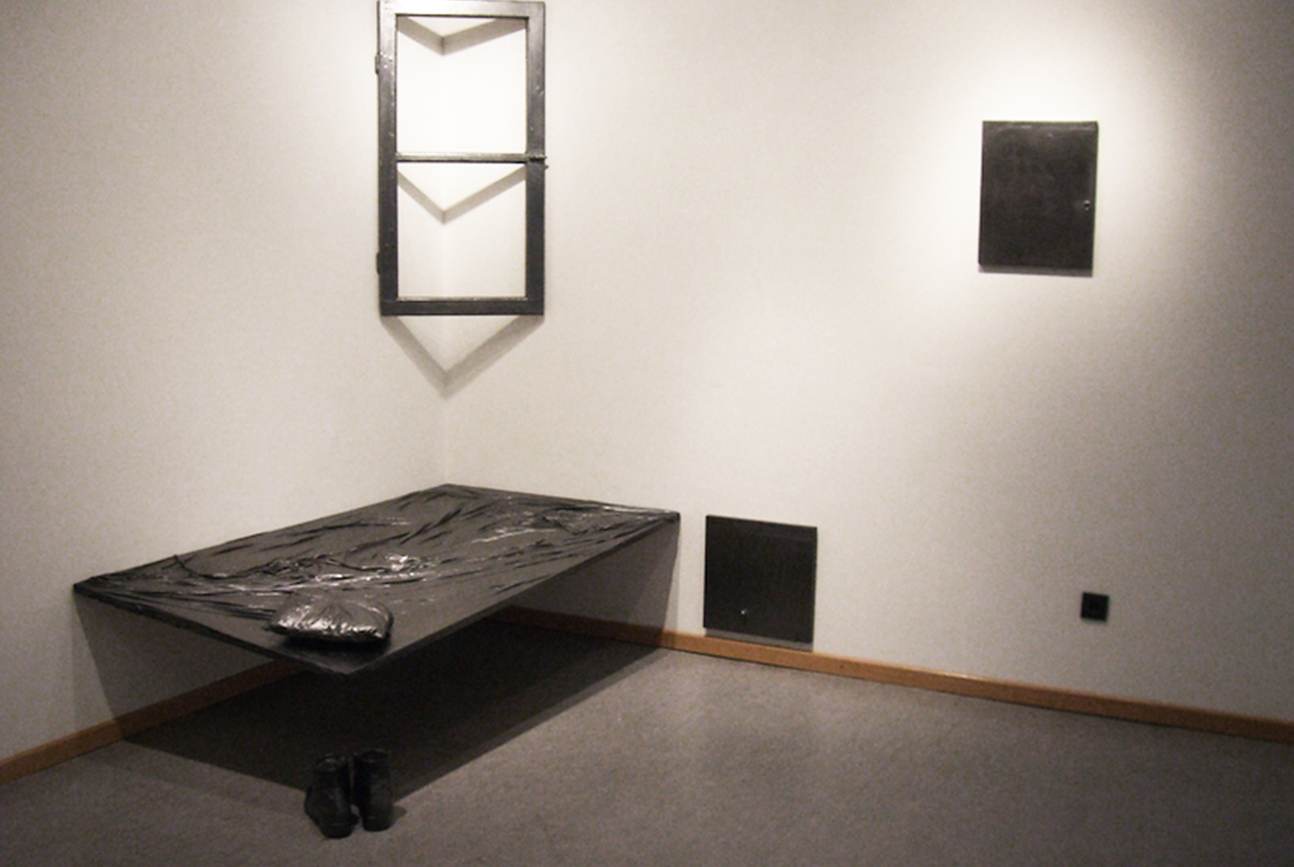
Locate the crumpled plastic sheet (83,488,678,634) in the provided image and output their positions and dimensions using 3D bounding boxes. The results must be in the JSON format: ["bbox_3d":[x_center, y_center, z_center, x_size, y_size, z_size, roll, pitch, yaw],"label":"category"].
[{"bbox_3d":[-0.759,0.375,4.560,1.020,0.055,1.798,5,10,27],"label":"crumpled plastic sheet"}]

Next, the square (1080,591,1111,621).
[{"bbox_3d":[1.401,0.546,4.447,0.084,0.084,0.020,5,10,27],"label":"square"}]

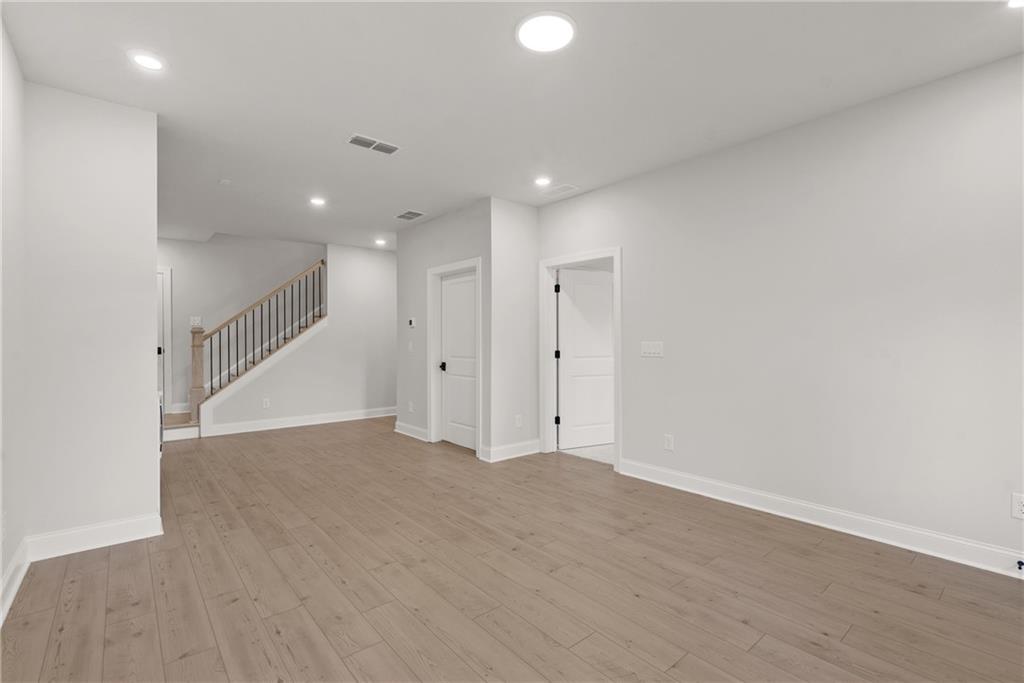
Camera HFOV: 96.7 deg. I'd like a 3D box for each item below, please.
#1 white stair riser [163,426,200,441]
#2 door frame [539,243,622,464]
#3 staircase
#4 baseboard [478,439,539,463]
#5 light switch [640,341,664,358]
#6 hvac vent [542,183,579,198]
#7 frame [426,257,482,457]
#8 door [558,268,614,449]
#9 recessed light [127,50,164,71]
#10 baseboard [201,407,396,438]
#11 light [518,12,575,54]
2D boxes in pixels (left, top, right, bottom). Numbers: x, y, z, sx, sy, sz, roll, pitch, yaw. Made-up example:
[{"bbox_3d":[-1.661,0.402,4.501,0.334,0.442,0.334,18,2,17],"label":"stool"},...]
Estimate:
[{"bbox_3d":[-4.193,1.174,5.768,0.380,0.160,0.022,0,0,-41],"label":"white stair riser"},{"bbox_3d":[0.714,0.178,4.724,0.150,2.140,1.100,0,0,-41],"label":"door frame"},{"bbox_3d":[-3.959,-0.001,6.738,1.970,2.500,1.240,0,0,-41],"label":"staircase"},{"bbox_3d":[0.046,1.177,4.880,0.680,0.145,0.025,0,0,-41],"label":"baseboard"},{"bbox_3d":[1.232,0.072,4.017,0.014,0.125,0.215,0,0,-41],"label":"light switch"},{"bbox_3d":[0.462,-1.483,4.514,0.200,0.020,0.380,0,0,-41],"label":"hvac vent"},{"bbox_3d":[-0.642,0.178,5.266,0.150,2.140,1.100,0,0,-41],"label":"frame"},{"bbox_3d":[0.898,0.205,5.305,0.850,2.030,0.040,0,0,-25],"label":"door"},{"bbox_3d":[-1.921,-1.470,2.403,0.158,0.025,0.158,0,0,-41],"label":"recessed light"},{"bbox_3d":[-2.986,1.177,6.766,2.740,0.140,0.022,0,0,-41],"label":"baseboard"},{"bbox_3d":[0.165,-1.466,2.179,0.280,0.030,0.280,0,0,0],"label":"light"}]

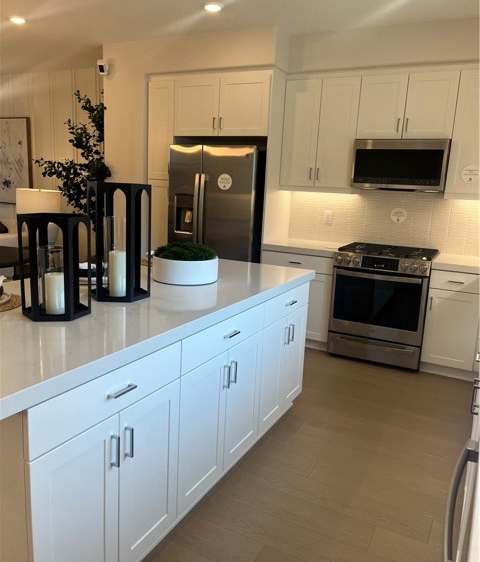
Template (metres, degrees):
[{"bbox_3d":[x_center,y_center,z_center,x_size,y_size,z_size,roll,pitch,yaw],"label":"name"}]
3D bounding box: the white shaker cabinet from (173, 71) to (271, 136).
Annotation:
[{"bbox_3d":[-0.044,-1.642,4.649,0.990,0.537,0.630,8,12,26],"label":"white shaker cabinet"}]

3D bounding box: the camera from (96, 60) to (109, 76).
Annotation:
[{"bbox_3d":[-1.372,-2.138,4.813,0.090,0.150,0.110,8,12,26],"label":"camera"}]

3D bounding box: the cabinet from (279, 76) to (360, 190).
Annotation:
[{"bbox_3d":[0.777,-1.334,4.441,0.681,0.970,0.339,8,12,26],"label":"cabinet"}]

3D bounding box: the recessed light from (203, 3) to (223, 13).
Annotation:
[{"bbox_3d":[-0.210,-2.083,3.694,0.166,0.030,0.166,3,11,-1],"label":"recessed light"}]

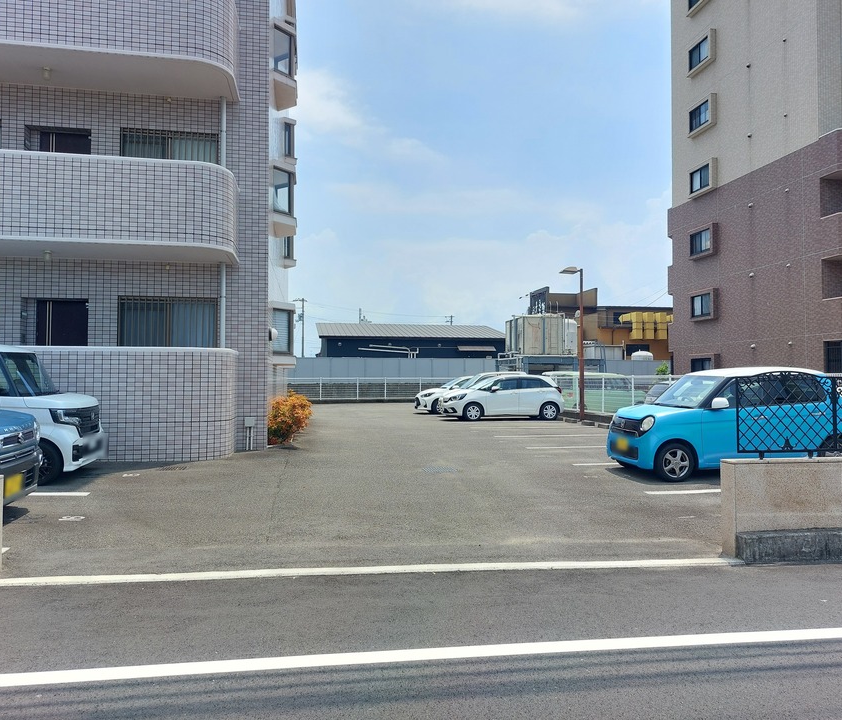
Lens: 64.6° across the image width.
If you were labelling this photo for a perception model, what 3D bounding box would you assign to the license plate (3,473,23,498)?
[{"bbox_3d":[-3.487,1.074,5.700,0.020,0.165,0.330,0,-1,-10],"label":"license plate"}]

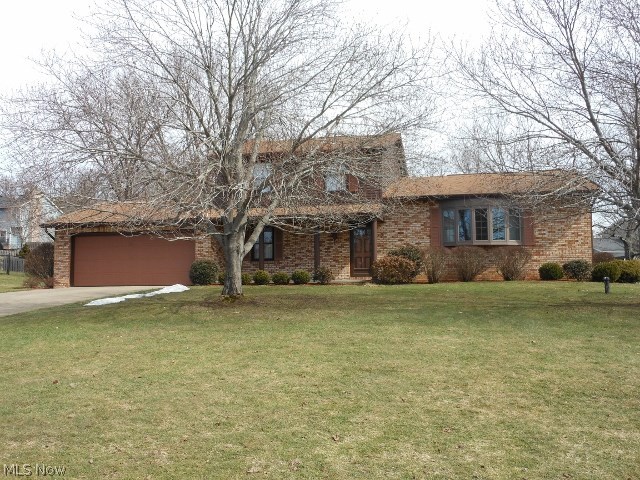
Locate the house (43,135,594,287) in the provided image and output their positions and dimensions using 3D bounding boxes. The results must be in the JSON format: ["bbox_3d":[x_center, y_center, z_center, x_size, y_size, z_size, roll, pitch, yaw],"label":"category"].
[{"bbox_3d":[0.014,-1.451,27.605,21.143,6.760,9.700,-1,-3,11],"label":"house"}]

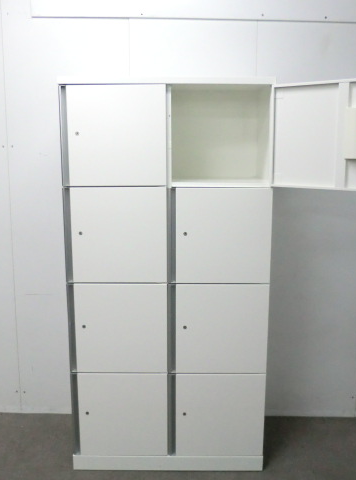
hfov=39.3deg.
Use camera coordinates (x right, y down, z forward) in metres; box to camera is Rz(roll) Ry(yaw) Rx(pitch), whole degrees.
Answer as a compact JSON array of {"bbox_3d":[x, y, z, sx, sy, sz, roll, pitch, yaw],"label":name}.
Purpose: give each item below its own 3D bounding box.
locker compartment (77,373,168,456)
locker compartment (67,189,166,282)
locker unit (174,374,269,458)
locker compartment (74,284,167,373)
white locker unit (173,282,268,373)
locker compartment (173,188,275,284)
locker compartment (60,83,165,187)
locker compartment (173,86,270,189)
[{"bbox_3d":[-0.263,0.776,2.542,0.440,0.409,0.450,0,10,0],"label":"locker compartment"},{"bbox_3d":[-0.263,-0.056,2.400,0.440,0.421,0.450,0,10,0],"label":"locker compartment"},{"bbox_3d":[0.185,0.777,2.540,0.425,0.409,0.450,0,10,0],"label":"locker unit"},{"bbox_3d":[-0.263,0.363,2.472,0.440,0.419,0.450,0,10,0],"label":"locker compartment"},{"bbox_3d":[0.186,0.364,2.469,0.425,0.419,0.450,0,10,0],"label":"white locker unit"},{"bbox_3d":[0.186,-0.055,2.398,0.425,0.421,0.450,0,10,0],"label":"locker compartment"},{"bbox_3d":[-0.263,-0.474,2.329,0.440,0.418,0.450,0,10,0],"label":"locker compartment"},{"bbox_3d":[0.186,-0.473,2.326,0.425,0.418,0.450,0,10,0],"label":"locker compartment"}]

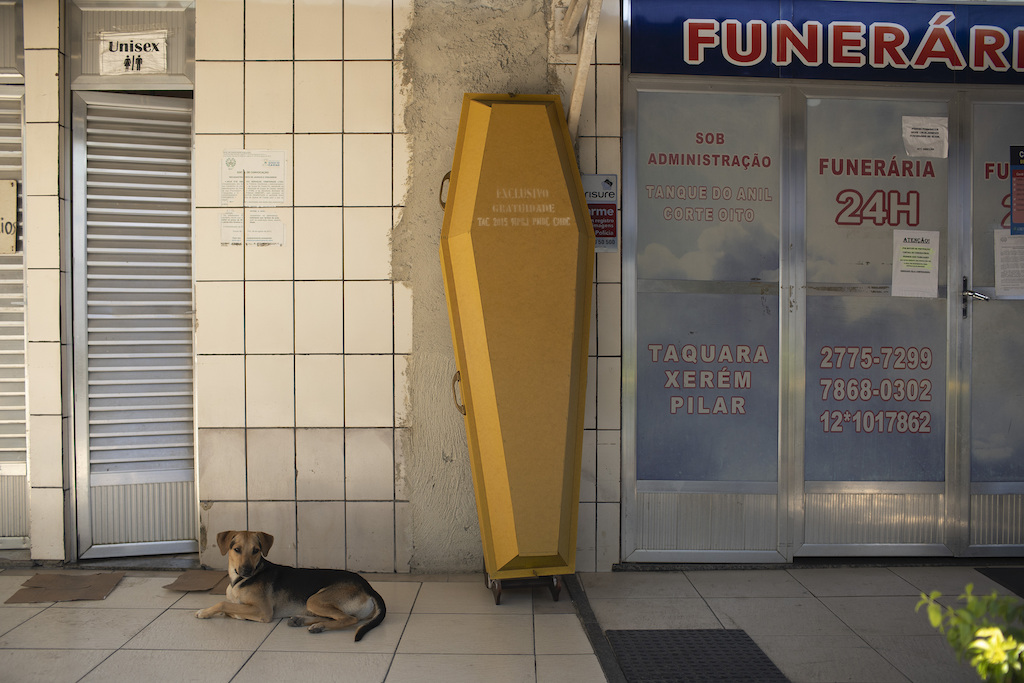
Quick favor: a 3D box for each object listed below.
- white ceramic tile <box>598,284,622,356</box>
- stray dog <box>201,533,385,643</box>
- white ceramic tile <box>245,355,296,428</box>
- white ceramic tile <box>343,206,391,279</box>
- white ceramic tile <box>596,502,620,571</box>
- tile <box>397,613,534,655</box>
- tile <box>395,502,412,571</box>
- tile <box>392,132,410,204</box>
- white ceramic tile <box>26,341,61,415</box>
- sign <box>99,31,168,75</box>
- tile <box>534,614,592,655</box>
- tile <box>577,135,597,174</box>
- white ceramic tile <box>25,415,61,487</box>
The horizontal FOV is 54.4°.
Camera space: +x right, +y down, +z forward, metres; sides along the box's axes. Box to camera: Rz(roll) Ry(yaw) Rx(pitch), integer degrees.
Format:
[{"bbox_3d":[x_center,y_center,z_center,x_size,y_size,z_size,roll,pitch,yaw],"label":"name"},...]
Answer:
[{"bbox_3d":[0.415,-0.092,4.249,0.099,0.311,0.010,0,1,1],"label":"white ceramic tile"},{"bbox_3d":[-0.795,0.847,3.587,0.670,0.310,0.380,0,1,-7],"label":"stray dog"},{"bbox_3d":[-1.036,0.215,4.275,0.209,0.312,0.010,0,1,1],"label":"white ceramic tile"},{"bbox_3d":[-0.603,-0.409,4.180,0.202,0.305,0.010,0,1,-2],"label":"white ceramic tile"},{"bbox_3d":[0.417,0.839,4.268,0.100,0.293,0.010,0,1,1],"label":"white ceramic tile"},{"bbox_3d":[-0.147,1.011,3.434,0.450,0.010,0.450,0,1,1],"label":"tile"},{"bbox_3d":[-0.459,0.828,4.207,0.065,0.300,0.010,0,1,-2],"label":"tile"},{"bbox_3d":[-0.453,-0.706,4.107,0.070,0.296,0.010,0,1,0],"label":"tile"},{"bbox_3d":[-1.937,0.154,4.135,0.134,0.300,0.010,0,1,0],"label":"white ceramic tile"},{"bbox_3d":[-1.610,-1.229,4.237,0.286,0.187,0.005,0,1,0],"label":"sign"},{"bbox_3d":[0.168,1.019,3.460,0.190,0.010,0.456,0,1,-1],"label":"tile"},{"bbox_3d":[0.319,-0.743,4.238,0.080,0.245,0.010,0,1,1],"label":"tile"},{"bbox_3d":[-1.941,0.459,4.151,0.134,0.306,0.010,0,1,-2],"label":"white ceramic tile"}]

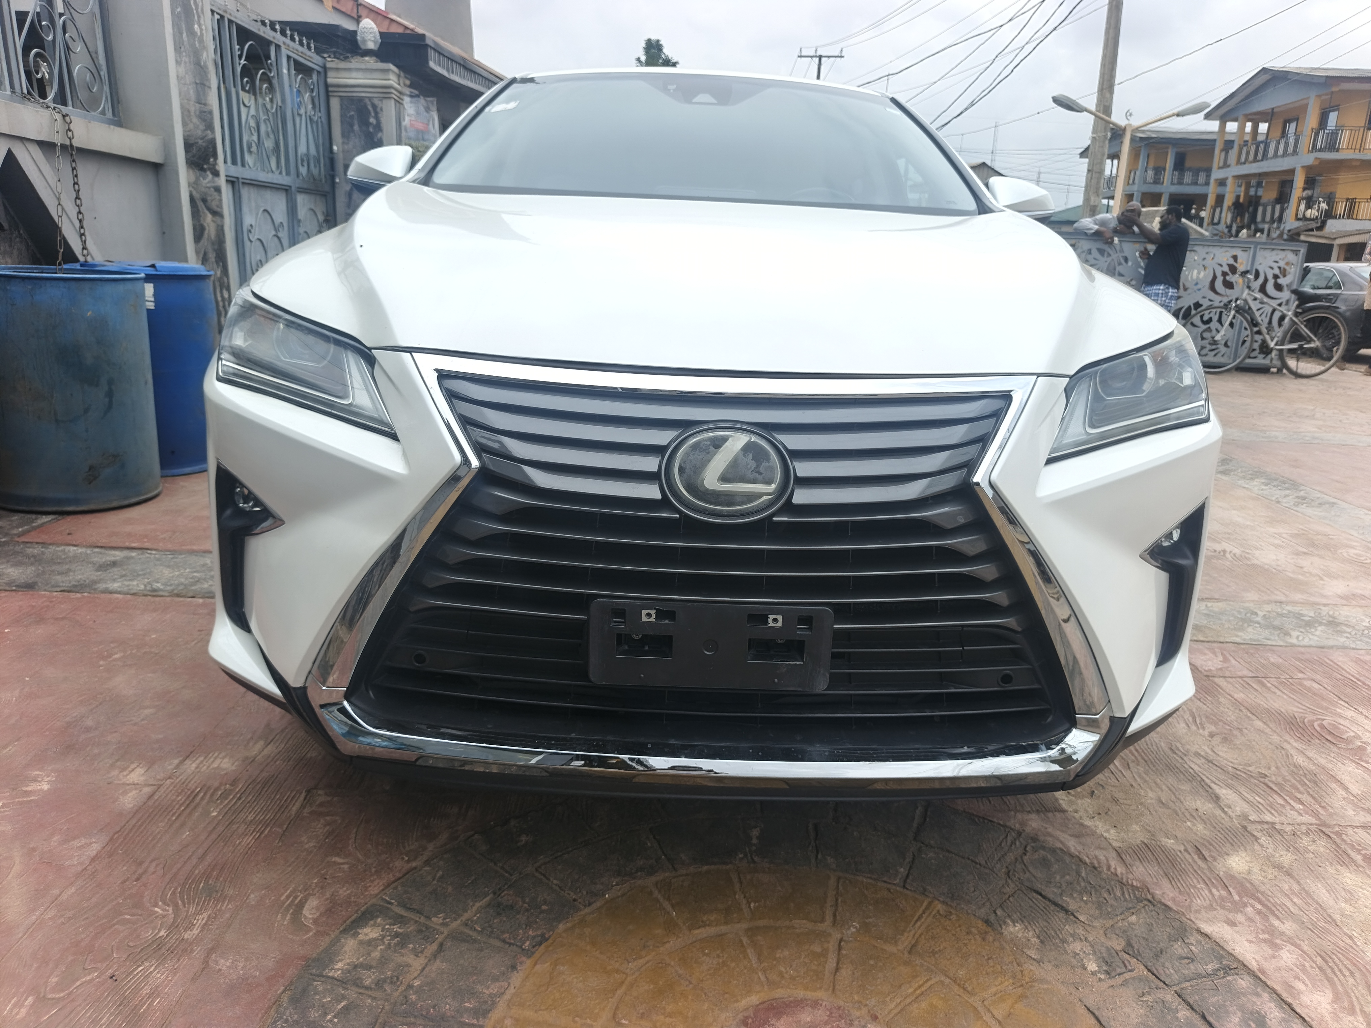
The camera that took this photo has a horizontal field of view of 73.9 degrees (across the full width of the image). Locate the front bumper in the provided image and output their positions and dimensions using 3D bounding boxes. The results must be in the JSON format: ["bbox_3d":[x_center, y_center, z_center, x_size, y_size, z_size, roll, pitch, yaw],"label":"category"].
[{"bbox_3d":[0.042,0.087,1.445,1.820,0.720,0.540,2,16,-1],"label":"front bumper"}]

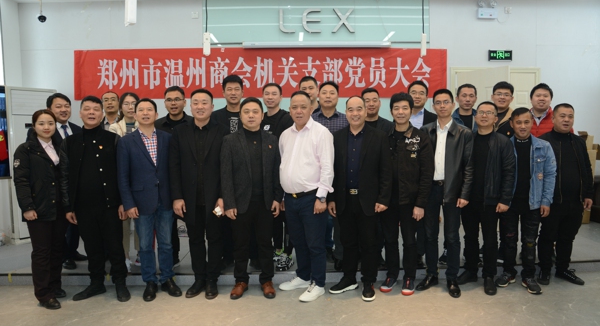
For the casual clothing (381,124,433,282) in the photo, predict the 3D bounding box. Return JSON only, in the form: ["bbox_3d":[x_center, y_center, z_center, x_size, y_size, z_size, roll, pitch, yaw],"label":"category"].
[{"bbox_3d":[0.948,0.349,3.560,0.520,1.394,0.300,2,5,22],"label":"casual clothing"}]

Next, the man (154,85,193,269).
[{"bbox_3d":[-1.235,0.128,3.937,0.500,1.761,0.320,-1,5,-15],"label":"man"}]

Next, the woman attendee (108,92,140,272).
[{"bbox_3d":[-1.658,0.171,3.890,0.440,1.714,0.310,-2,5,-18],"label":"woman attendee"}]

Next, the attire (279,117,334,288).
[{"bbox_3d":[0.054,0.331,3.349,0.500,1.420,0.350,0,2,22],"label":"attire"}]

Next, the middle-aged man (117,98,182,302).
[{"bbox_3d":[-1.289,0.291,3.404,0.540,1.673,0.350,-1,2,-20],"label":"middle-aged man"}]

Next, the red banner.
[{"bbox_3d":[-0.531,-1.213,5.450,5.060,0.680,0.030,-1,5,-2],"label":"red banner"}]

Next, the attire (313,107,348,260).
[{"bbox_3d":[0.287,0.221,3.893,0.460,1.472,0.290,0,5,3],"label":"attire"}]

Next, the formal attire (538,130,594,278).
[{"bbox_3d":[2.464,0.385,3.698,0.500,1.385,0.310,2,5,27],"label":"formal attire"}]

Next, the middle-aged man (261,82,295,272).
[{"bbox_3d":[-0.242,0.113,3.798,0.460,1.754,0.330,-1,2,-5],"label":"middle-aged man"}]

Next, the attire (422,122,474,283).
[{"bbox_3d":[1.238,0.323,3.358,0.480,1.356,0.310,0,2,32],"label":"attire"}]

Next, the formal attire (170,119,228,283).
[{"bbox_3d":[-0.867,0.348,3.487,0.510,1.447,0.300,-2,5,-12],"label":"formal attire"}]

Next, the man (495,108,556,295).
[{"bbox_3d":[2.019,0.331,3.581,0.500,1.642,0.340,3,6,36],"label":"man"}]

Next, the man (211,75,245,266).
[{"bbox_3d":[-0.649,0.088,3.906,0.500,1.857,0.330,-1,5,-7],"label":"man"}]

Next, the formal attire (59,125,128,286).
[{"bbox_3d":[-1.791,0.362,3.437,0.550,1.347,0.330,-2,5,-24],"label":"formal attire"}]

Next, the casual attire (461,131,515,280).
[{"bbox_3d":[1.585,0.354,3.381,0.490,1.239,0.300,0,2,33],"label":"casual attire"}]

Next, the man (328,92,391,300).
[{"bbox_3d":[0.477,0.279,3.261,0.540,1.652,0.360,0,2,20],"label":"man"}]

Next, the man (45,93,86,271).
[{"bbox_3d":[-2.334,0.181,3.914,0.500,1.703,0.330,-3,5,-27],"label":"man"}]

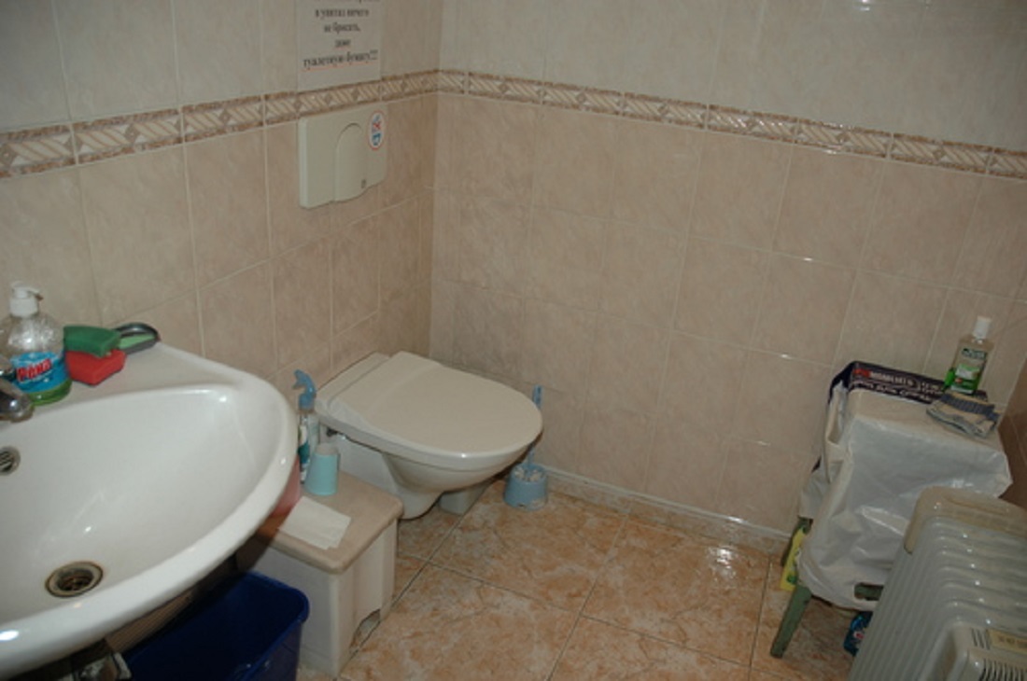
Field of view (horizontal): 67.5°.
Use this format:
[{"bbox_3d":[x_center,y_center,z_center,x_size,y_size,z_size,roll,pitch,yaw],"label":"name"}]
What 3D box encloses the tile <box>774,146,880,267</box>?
[{"bbox_3d":[0.699,-0.296,1.710,0.200,0.250,0.010,14,26,19],"label":"tile"}]

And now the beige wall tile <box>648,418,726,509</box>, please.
[{"bbox_3d":[0.470,0.338,2.104,0.200,0.247,0.010,14,26,19],"label":"beige wall tile"}]

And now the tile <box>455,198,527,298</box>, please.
[{"bbox_3d":[-0.054,-0.254,2.047,0.200,0.250,0.009,14,26,18],"label":"tile"}]

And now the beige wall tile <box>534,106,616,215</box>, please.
[{"bbox_3d":[0.149,-0.429,1.876,0.200,0.252,0.010,14,26,19],"label":"beige wall tile"}]

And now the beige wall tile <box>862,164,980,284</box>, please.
[{"bbox_3d":[0.882,-0.254,1.669,0.200,0.250,0.010,14,26,19],"label":"beige wall tile"}]

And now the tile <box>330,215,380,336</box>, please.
[{"bbox_3d":[-0.374,-0.159,1.815,0.010,0.250,0.200,14,26,19],"label":"tile"}]

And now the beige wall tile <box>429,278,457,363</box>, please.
[{"bbox_3d":[-0.201,-0.051,2.196,0.085,0.252,0.010,14,26,19],"label":"beige wall tile"}]

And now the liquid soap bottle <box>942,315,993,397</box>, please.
[{"bbox_3d":[0.989,0.032,1.664,0.056,0.168,0.037,9,25,8],"label":"liquid soap bottle"}]

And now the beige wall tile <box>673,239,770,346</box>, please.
[{"bbox_3d":[0.508,-0.120,1.894,0.200,0.250,0.010,14,26,19],"label":"beige wall tile"}]

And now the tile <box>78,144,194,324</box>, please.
[{"bbox_3d":[-0.577,-0.168,1.194,0.010,0.250,0.200,14,26,19],"label":"tile"}]

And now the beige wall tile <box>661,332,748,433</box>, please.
[{"bbox_3d":[0.490,0.109,1.999,0.200,0.250,0.010,14,26,19],"label":"beige wall tile"}]

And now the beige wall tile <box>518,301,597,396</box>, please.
[{"bbox_3d":[0.114,0.025,2.085,0.200,0.252,0.010,14,26,19],"label":"beige wall tile"}]

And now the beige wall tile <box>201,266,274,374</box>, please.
[{"bbox_3d":[-0.528,-0.013,1.475,0.010,0.250,0.200,14,26,19],"label":"beige wall tile"}]

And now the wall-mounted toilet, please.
[{"bbox_3d":[-0.181,0.285,1.841,0.500,0.365,0.370,14,26,19],"label":"wall-mounted toilet"}]

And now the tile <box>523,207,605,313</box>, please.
[{"bbox_3d":[0.135,-0.212,2.022,0.200,0.250,0.010,14,26,19],"label":"tile"}]

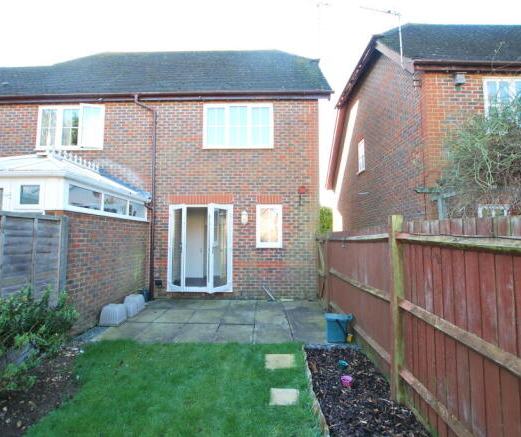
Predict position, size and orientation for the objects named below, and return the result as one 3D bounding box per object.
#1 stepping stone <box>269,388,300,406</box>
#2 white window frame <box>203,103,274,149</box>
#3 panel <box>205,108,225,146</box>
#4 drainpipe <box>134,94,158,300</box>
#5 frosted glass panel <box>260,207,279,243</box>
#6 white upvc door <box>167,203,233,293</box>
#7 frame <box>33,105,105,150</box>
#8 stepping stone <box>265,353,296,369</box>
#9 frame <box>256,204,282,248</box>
[{"bbox_3d":[0.247,1.840,2.776,0.301,0.040,0.279,0,-1,1],"label":"stepping stone"},{"bbox_3d":[-0.549,-2.267,6.734,1.758,1.169,0.090,0,-4,2],"label":"white window frame"},{"bbox_3d":[-1.111,-2.255,6.750,0.472,0.977,0.030,0,-4,2],"label":"panel"},{"bbox_3d":[-2.790,-0.537,6.539,0.518,4.924,0.240,0,-4,2],"label":"drainpipe"},{"bbox_3d":[0.222,0.161,6.541,0.419,0.827,0.030,0,-4,2],"label":"frosted glass panel"},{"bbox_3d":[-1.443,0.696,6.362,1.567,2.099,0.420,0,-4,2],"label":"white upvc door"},{"bbox_3d":[-4.767,-2.284,6.810,1.719,1.173,0.150,0,-4,2],"label":"frame"},{"bbox_3d":[0.256,1.840,3.473,0.393,0.040,0.381,0,-1,1],"label":"stepping stone"},{"bbox_3d":[0.212,0.197,6.539,0.629,1.039,0.080,0,-4,2],"label":"frame"}]

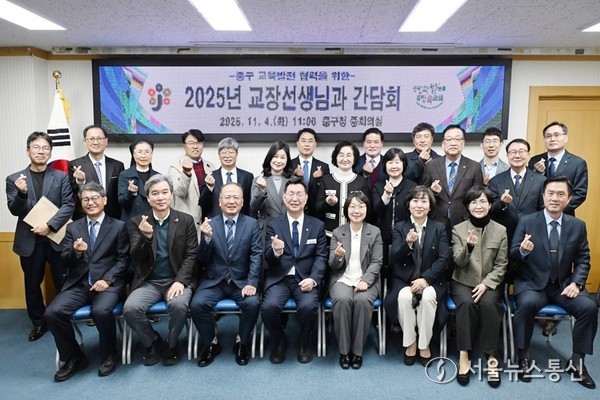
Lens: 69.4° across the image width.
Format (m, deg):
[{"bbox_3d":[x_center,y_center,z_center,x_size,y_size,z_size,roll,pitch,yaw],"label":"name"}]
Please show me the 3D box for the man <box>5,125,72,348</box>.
[{"bbox_3d":[-2.055,0.274,3.432,0.540,1.670,0.360,-2,7,-20],"label":"man"}]

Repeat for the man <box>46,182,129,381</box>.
[{"bbox_3d":[-1.520,0.540,3.208,0.550,1.300,0.700,-1,6,-7],"label":"man"}]

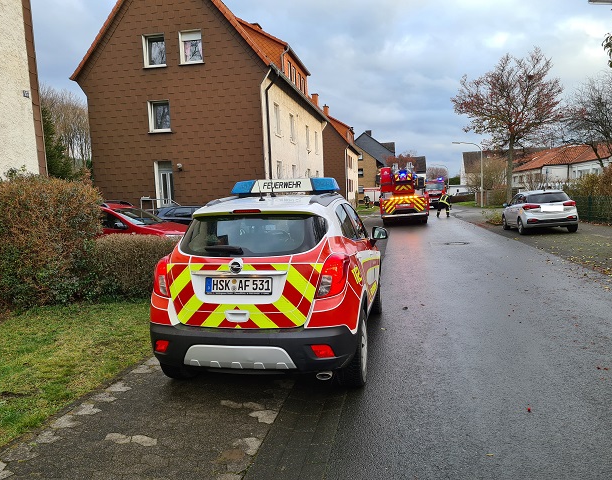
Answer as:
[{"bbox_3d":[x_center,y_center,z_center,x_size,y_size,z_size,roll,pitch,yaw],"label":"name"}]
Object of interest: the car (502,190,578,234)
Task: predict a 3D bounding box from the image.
[{"bbox_3d":[8.530,-1.085,17.730,1.750,1.470,4.030,-1,5,14],"label":"car"}]

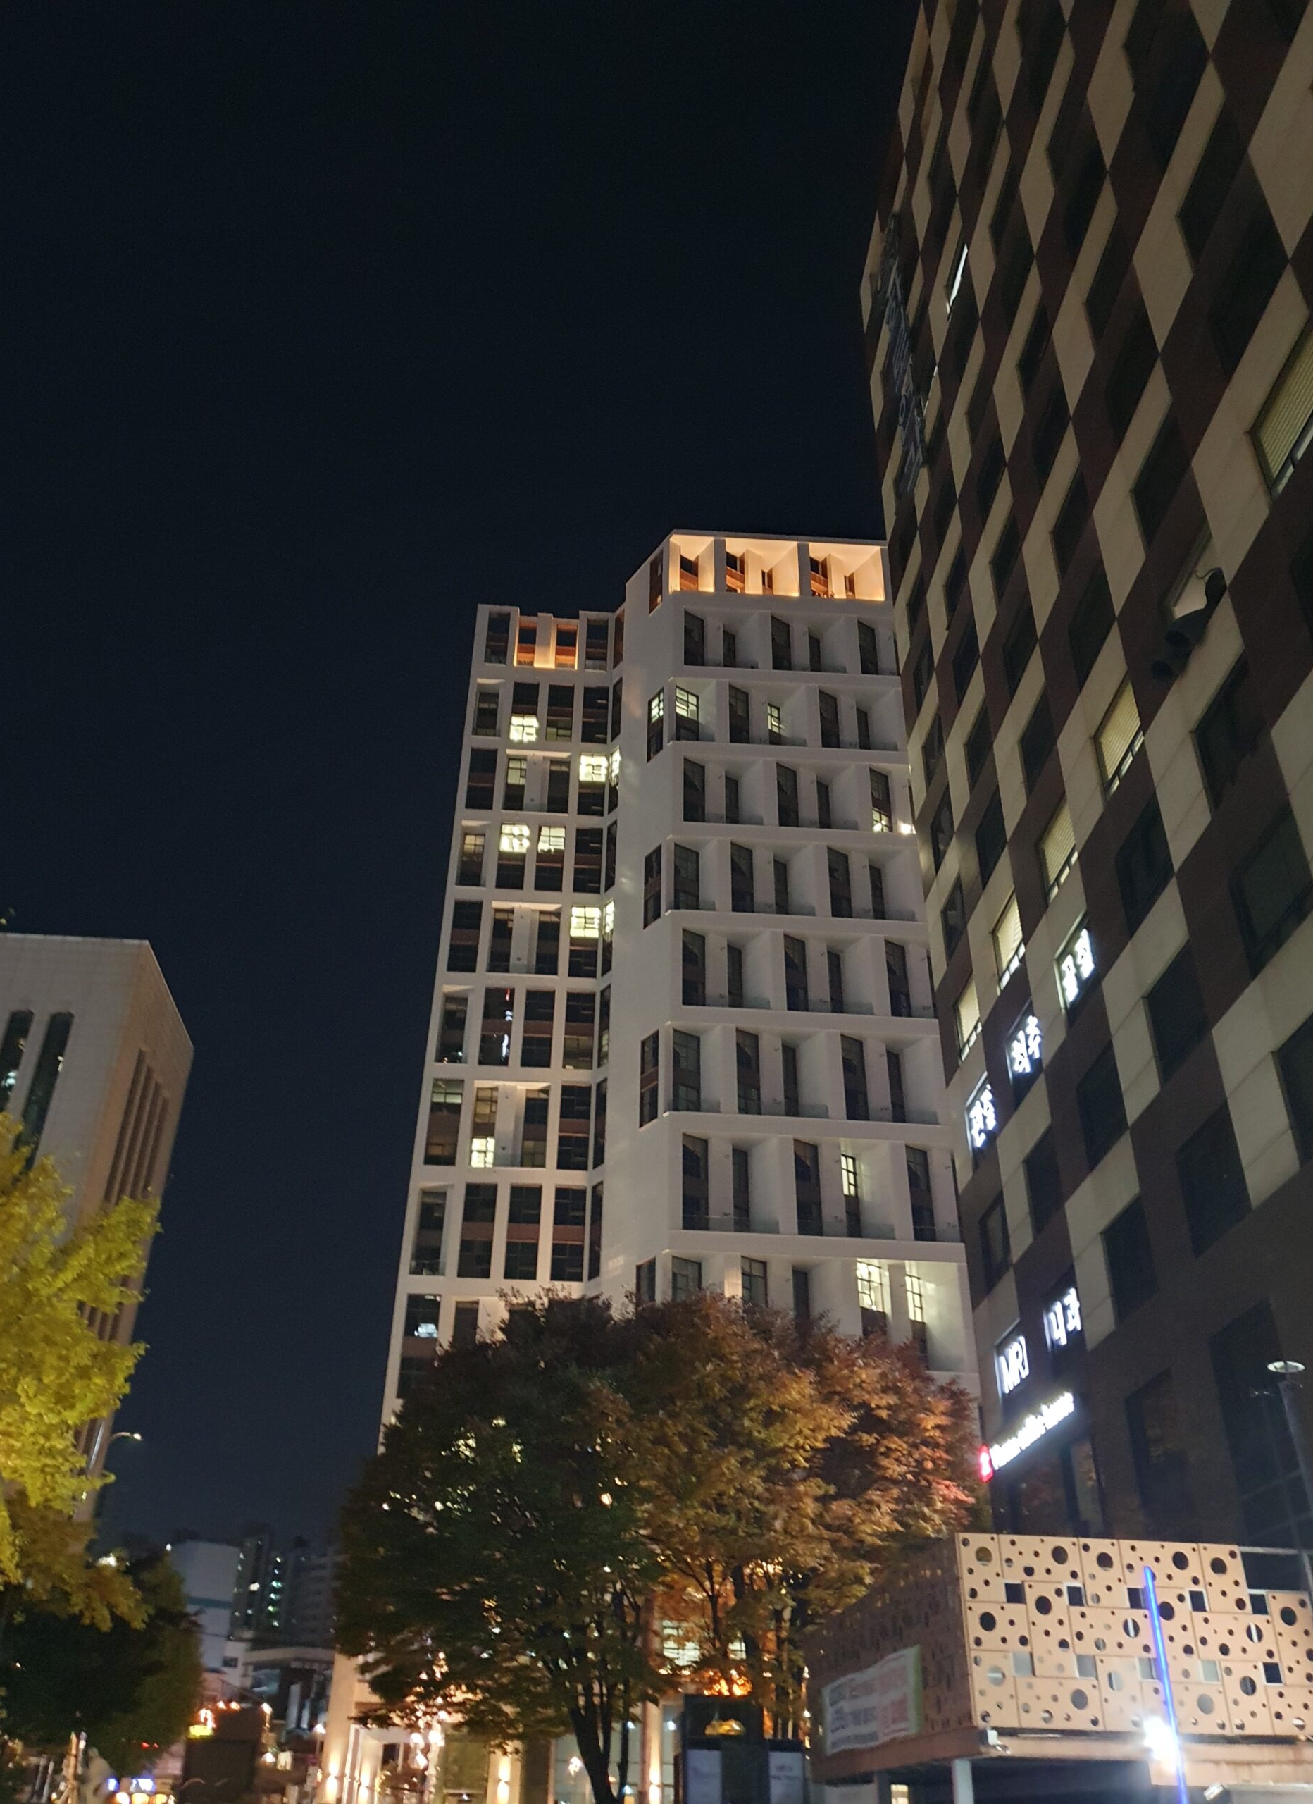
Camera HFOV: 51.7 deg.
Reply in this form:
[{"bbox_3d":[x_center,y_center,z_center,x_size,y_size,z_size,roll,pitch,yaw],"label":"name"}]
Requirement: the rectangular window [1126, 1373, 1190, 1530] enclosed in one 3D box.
[{"bbox_3d":[9.668,10.558,26.083,0.200,2.429,2.331,3,-33,-2],"label":"rectangular window"}]

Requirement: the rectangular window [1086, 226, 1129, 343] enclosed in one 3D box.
[{"bbox_3d":[11.297,-15.395,33.722,0.200,1.861,2.334,3,-33,-2],"label":"rectangular window"}]

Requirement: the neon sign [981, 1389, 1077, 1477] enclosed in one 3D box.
[{"bbox_3d":[9.477,14.019,35.602,0.200,0.766,8.350,3,-33,-2],"label":"neon sign"}]

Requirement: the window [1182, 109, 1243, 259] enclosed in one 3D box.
[{"bbox_3d":[10.886,-14.040,26.573,0.200,1.690,2.376,3,-33,-2],"label":"window"}]

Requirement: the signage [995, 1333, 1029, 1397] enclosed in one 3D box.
[{"bbox_3d":[9.229,11.976,35.015,0.150,1.027,2.398,3,-33,-2],"label":"signage"}]

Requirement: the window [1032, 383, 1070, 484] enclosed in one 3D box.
[{"bbox_3d":[10.511,-12.378,35.649,0.200,1.750,2.240,3,-33,-2],"label":"window"}]

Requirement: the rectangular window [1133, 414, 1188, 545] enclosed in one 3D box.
[{"bbox_3d":[11.147,-9.287,29.760,0.200,1.898,2.334,3,-33,-2],"label":"rectangular window"}]

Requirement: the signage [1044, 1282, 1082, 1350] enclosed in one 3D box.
[{"bbox_3d":[9.463,9.758,31.590,0.200,0.997,2.205,3,-33,-2],"label":"signage"}]

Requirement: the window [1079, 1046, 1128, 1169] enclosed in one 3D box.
[{"bbox_3d":[9.889,4.542,29.774,0.200,1.855,2.240,3,-33,-2],"label":"window"}]

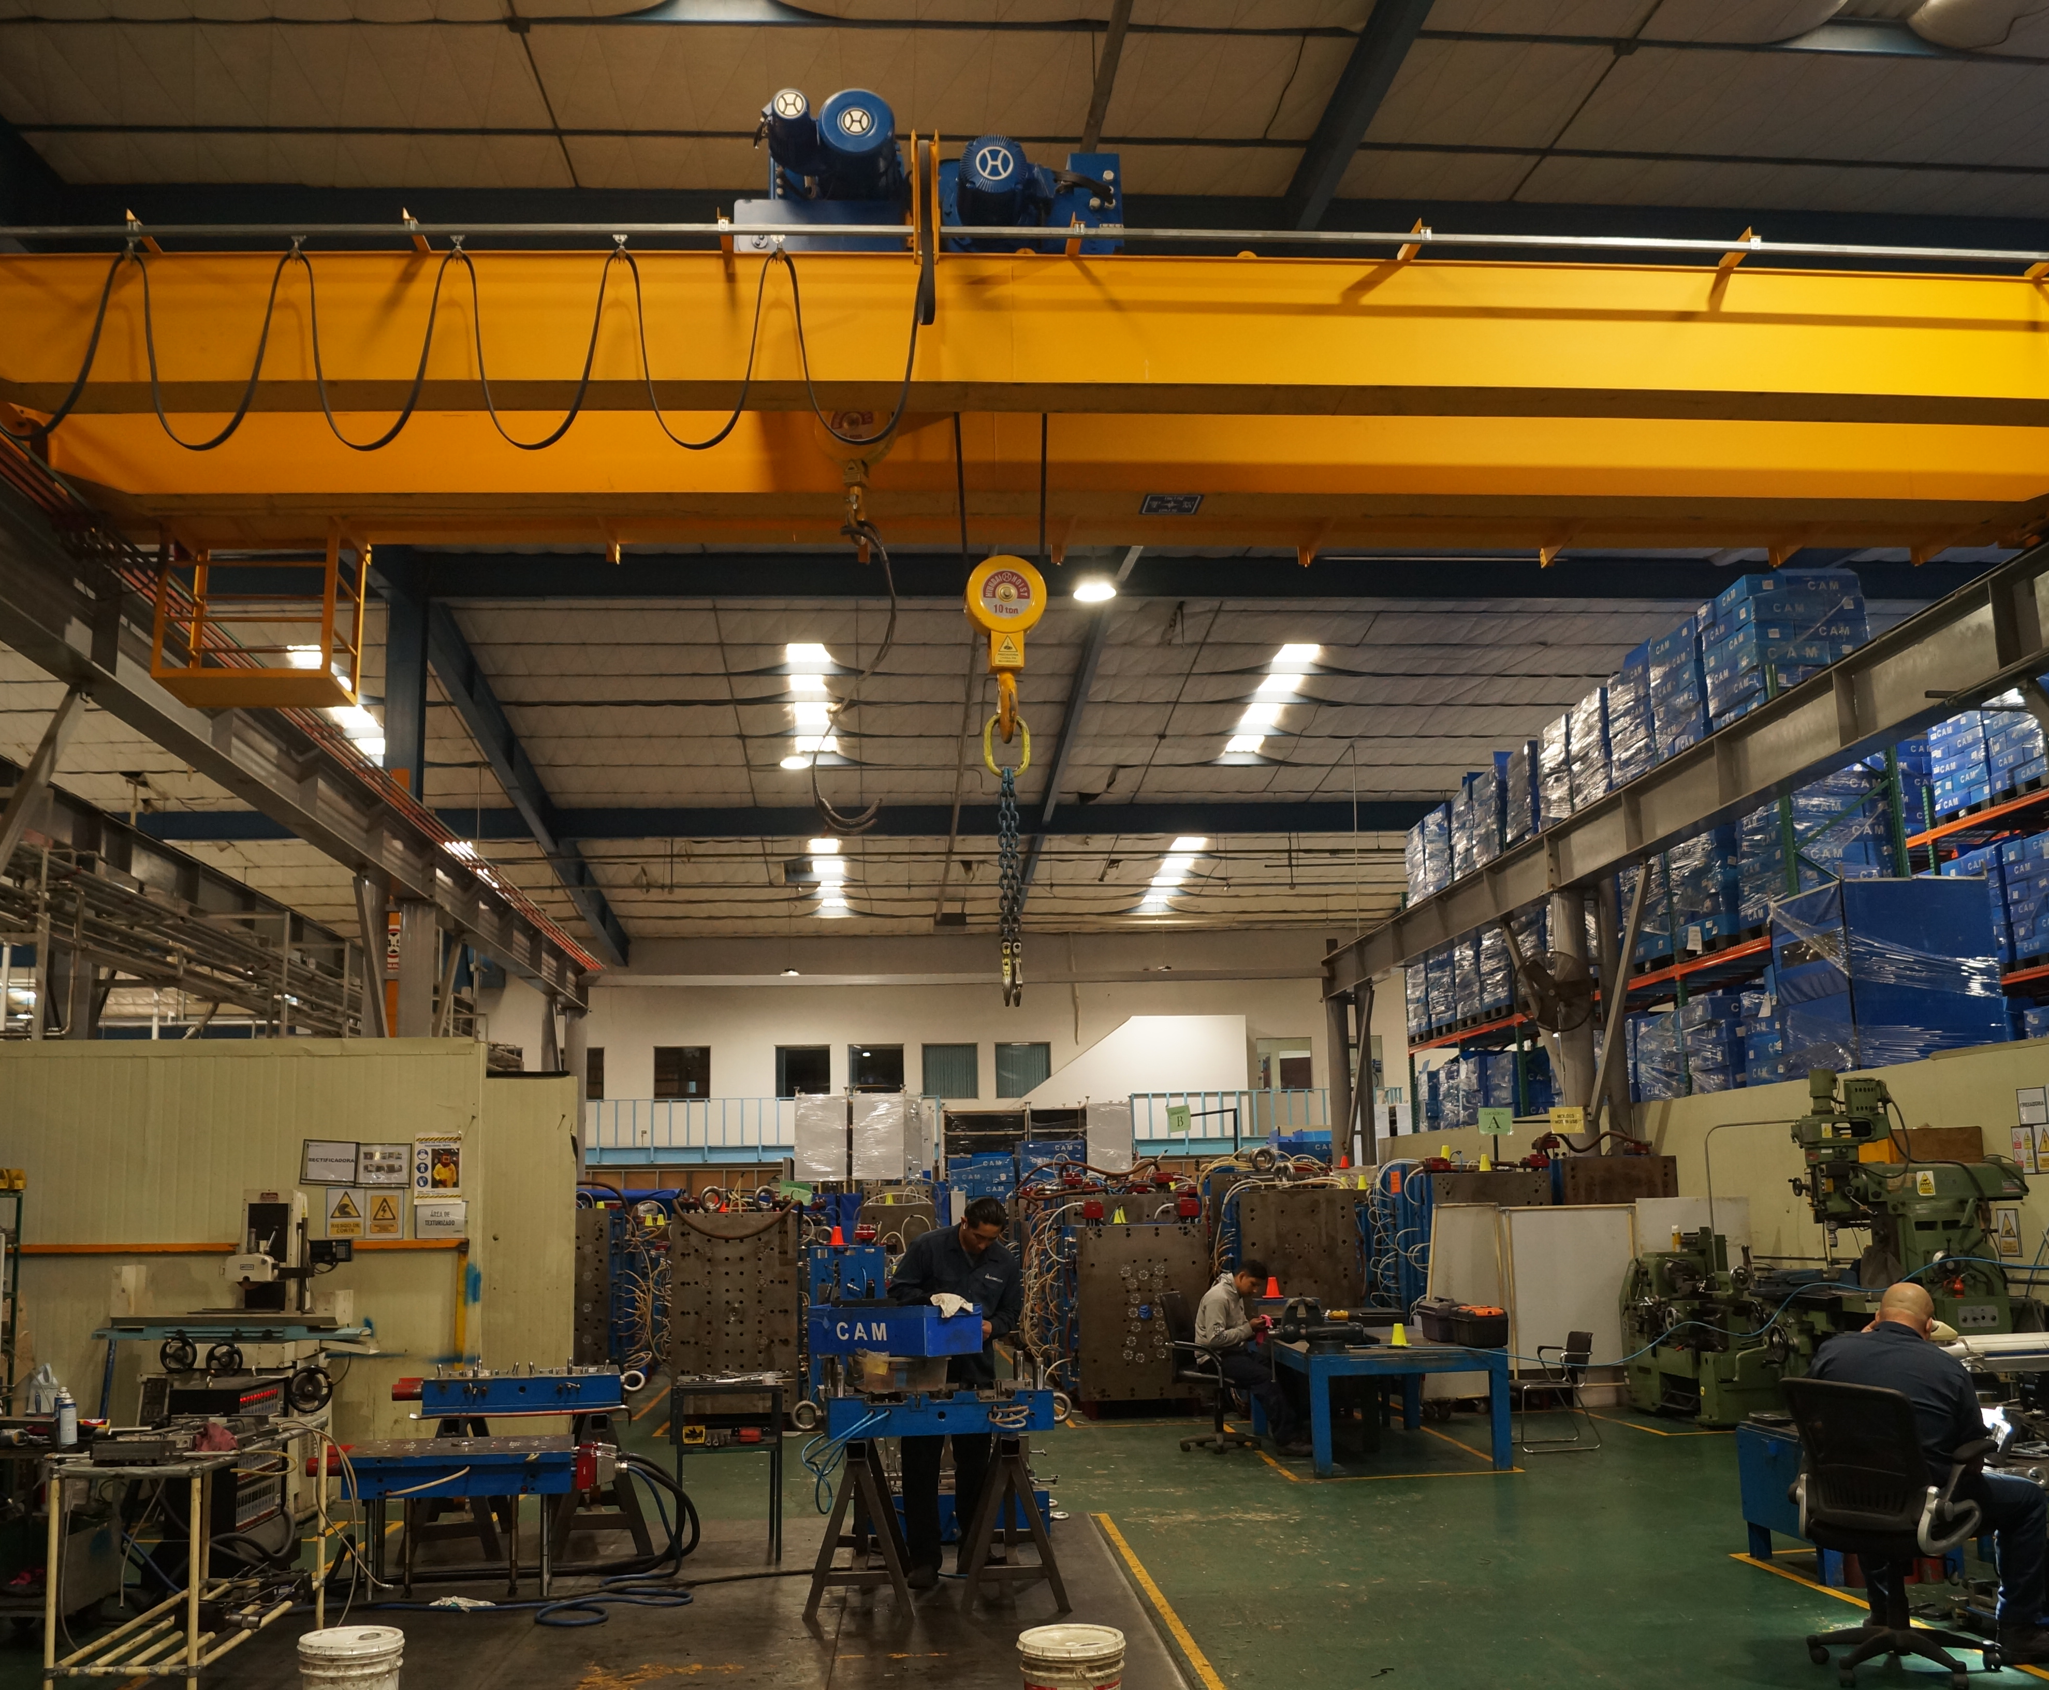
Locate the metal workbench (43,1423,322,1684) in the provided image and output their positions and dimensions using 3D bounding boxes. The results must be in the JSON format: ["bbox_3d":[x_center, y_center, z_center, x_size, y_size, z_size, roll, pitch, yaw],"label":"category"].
[{"bbox_3d":[-2.840,2.507,6.527,0.480,0.880,1.500,-1,-11,-5],"label":"metal workbench"}]

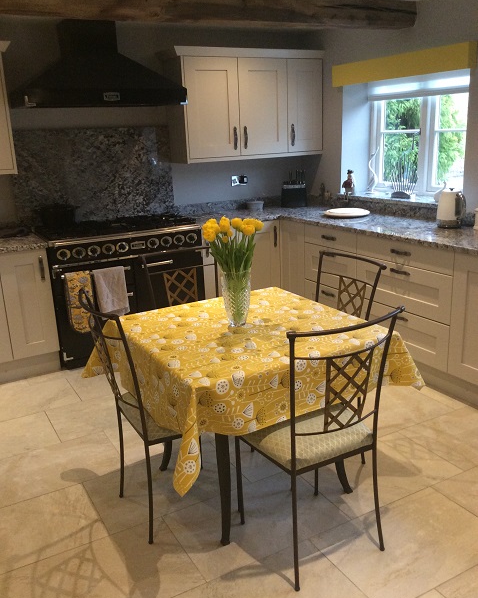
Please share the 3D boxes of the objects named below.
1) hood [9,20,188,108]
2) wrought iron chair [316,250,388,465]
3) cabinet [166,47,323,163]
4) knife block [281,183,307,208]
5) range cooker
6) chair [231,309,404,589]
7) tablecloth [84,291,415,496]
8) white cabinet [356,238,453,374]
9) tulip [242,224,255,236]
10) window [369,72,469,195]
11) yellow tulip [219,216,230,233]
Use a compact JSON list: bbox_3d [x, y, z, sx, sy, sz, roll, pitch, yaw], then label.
[{"bbox_3d":[-0.977,-1.620,4.059,1.110,0.575,0.520,-11,18,-27],"label":"hood"},{"bbox_3d":[0.341,0.301,2.732,0.535,0.958,0.453,-11,18,-27],"label":"wrought iron chair"},{"bbox_3d":[0.054,-1.545,4.746,1.295,0.815,0.400,-11,18,-27],"label":"cabinet"},{"bbox_3d":[0.465,-0.866,4.899,0.200,0.200,0.115,1,16,10],"label":"knife block"},{"bbox_3d":[-0.876,-0.102,4.422,1.115,0.910,0.630,-11,18,-27],"label":"range cooker"},{"bbox_3d":[0.269,0.477,2.135,0.460,0.950,0.535,-11,18,-27],"label":"chair"},{"bbox_3d":[0.018,0.274,2.526,1.150,0.337,1.070,-11,18,-27],"label":"tablecloth"},{"bbox_3d":[1.235,-0.049,3.779,0.585,0.720,0.808,-11,18,-27],"label":"white cabinet"},{"bbox_3d":[0.039,-0.275,2.345,0.048,0.052,0.048,-2,16,1],"label":"tulip"},{"bbox_3d":[1.376,-1.200,4.383,0.080,0.865,1.185,-11,18,-27],"label":"window"},{"bbox_3d":[-0.056,-0.297,2.370,0.048,0.070,0.048,-2,16,1],"label":"yellow tulip"}]

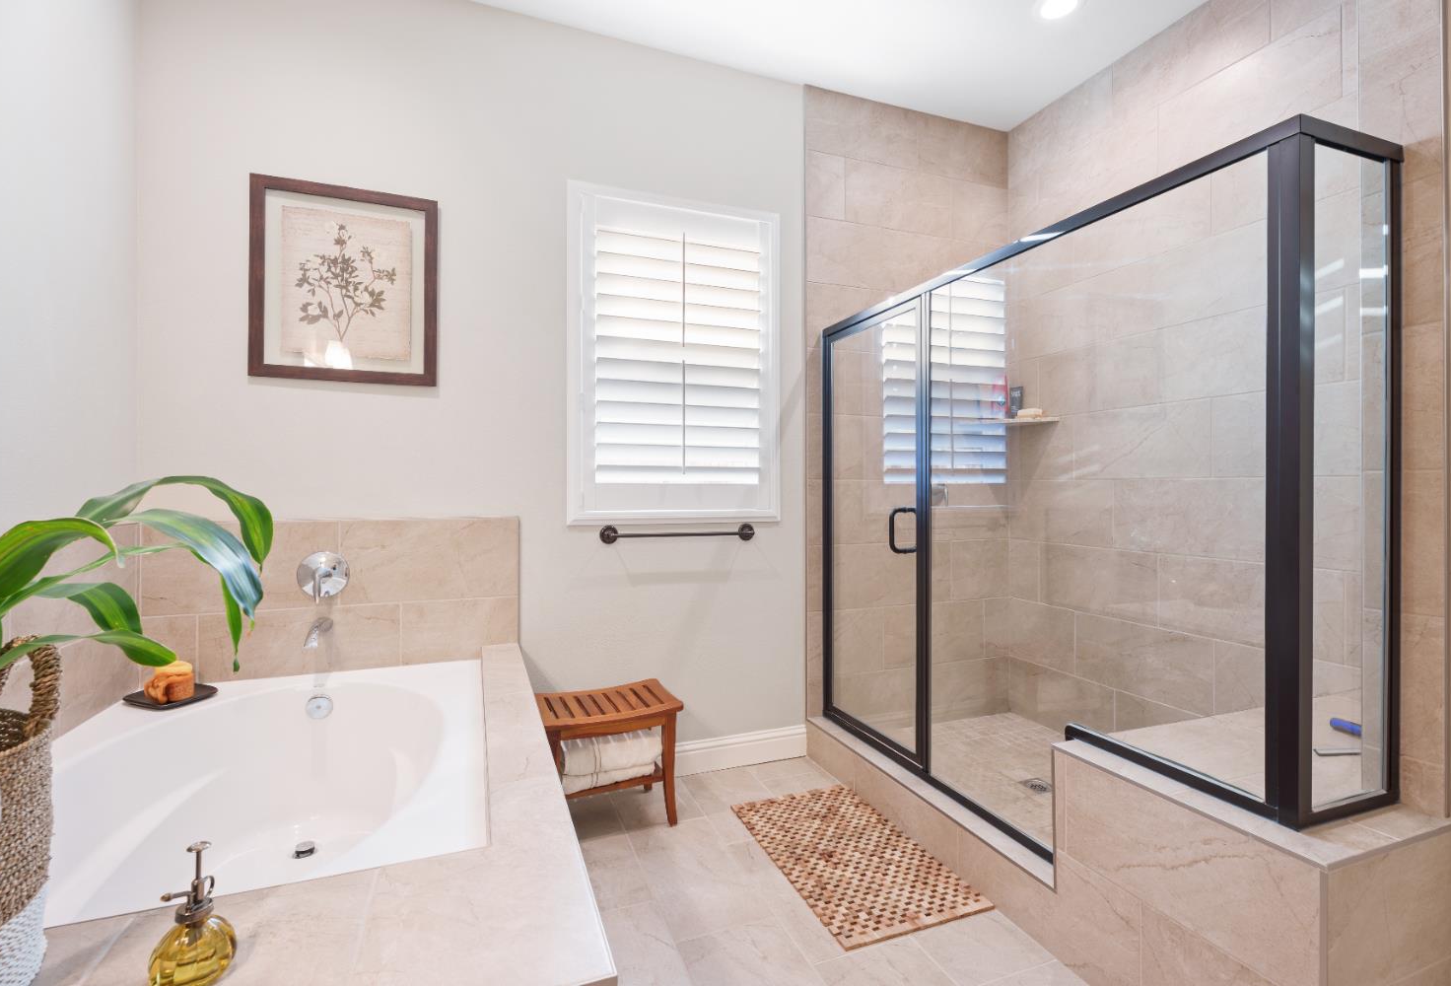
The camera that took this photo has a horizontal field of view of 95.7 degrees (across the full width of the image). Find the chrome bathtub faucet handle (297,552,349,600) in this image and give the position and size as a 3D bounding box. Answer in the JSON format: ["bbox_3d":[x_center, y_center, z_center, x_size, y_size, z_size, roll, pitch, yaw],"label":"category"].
[{"bbox_3d":[-1.400,0.293,2.277,0.163,0.171,0.090,0,0,-21],"label":"chrome bathtub faucet handle"}]

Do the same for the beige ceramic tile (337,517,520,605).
[{"bbox_3d":[-1.092,0.248,2.453,0.612,0.308,0.012,0,0,-21],"label":"beige ceramic tile"}]

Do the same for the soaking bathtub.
[{"bbox_3d":[-1.151,0.895,1.626,1.057,0.520,1.520,0,0,-21],"label":"soaking bathtub"}]

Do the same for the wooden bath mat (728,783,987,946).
[{"bbox_3d":[0.398,1.203,2.211,0.487,0.012,0.838,0,0,-21],"label":"wooden bath mat"}]

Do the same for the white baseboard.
[{"bbox_3d":[-0.215,1.138,2.792,1.250,0.137,0.016,0,0,-21],"label":"white baseboard"}]

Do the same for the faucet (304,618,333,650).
[{"bbox_3d":[-1.386,0.475,2.241,0.052,0.073,0.180,0,0,-21],"label":"faucet"}]

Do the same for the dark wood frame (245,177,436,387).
[{"bbox_3d":[-1.345,-0.738,2.342,0.585,0.683,0.030,0,0,-21],"label":"dark wood frame"}]

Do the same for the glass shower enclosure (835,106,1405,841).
[{"bbox_3d":[0.953,0.142,2.224,0.360,1.779,1.880,0,0,-21],"label":"glass shower enclosure"}]

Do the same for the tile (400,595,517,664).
[{"bbox_3d":[-0.998,0.521,2.490,0.411,0.229,0.012,0,0,-21],"label":"tile"}]

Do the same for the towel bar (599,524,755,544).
[{"bbox_3d":[-0.180,0.175,2.766,0.688,0.075,0.082,0,0,-21],"label":"towel bar"}]

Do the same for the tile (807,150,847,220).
[{"bbox_3d":[0.462,-1.411,3.040,0.201,0.300,0.011,0,0,-21],"label":"tile"}]

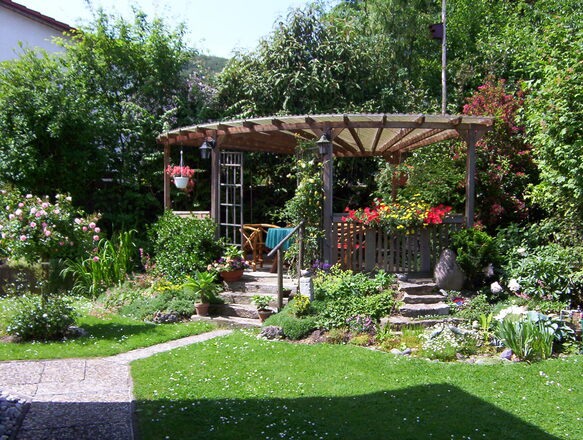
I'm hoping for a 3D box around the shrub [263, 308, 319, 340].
[{"bbox_3d":[-0.013,1.388,8.150,0.750,0.360,0.600,0,1,0],"label":"shrub"}]

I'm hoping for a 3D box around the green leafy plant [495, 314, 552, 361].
[{"bbox_3d":[2.722,1.360,7.100,0.620,0.450,0.460,0,4,0],"label":"green leafy plant"}]

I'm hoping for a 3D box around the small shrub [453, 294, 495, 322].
[{"bbox_3d":[2.620,1.267,8.700,0.640,0.380,0.550,0,1,0],"label":"small shrub"}]

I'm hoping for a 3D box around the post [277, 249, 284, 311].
[{"bbox_3d":[-0.154,0.839,8.500,0.085,0.880,0.085,0,1,0],"label":"post"}]

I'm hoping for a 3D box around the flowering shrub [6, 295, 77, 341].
[{"bbox_3d":[-3.456,1.348,8.400,0.940,0.580,0.840,0,3,0],"label":"flowering shrub"}]

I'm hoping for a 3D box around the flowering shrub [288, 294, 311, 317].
[{"bbox_3d":[0.112,1.196,8.500,0.310,0.300,0.300,0,1,0],"label":"flowering shrub"}]

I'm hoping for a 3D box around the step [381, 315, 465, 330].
[{"bbox_3d":[1.832,1.449,8.500,1.150,0.120,0.380,0,4,-7],"label":"step"}]

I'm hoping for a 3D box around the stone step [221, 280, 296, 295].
[{"bbox_3d":[-0.503,1.049,9.550,1.100,0.130,0.420,1,4,18],"label":"stone step"}]

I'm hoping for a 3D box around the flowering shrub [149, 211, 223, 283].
[{"bbox_3d":[-1.657,0.414,9.500,1.150,1.120,1.100,0,1,0],"label":"flowering shrub"}]

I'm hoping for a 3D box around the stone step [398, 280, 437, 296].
[{"bbox_3d":[1.928,1.048,9.300,0.600,0.170,0.420,0,1,-18],"label":"stone step"}]

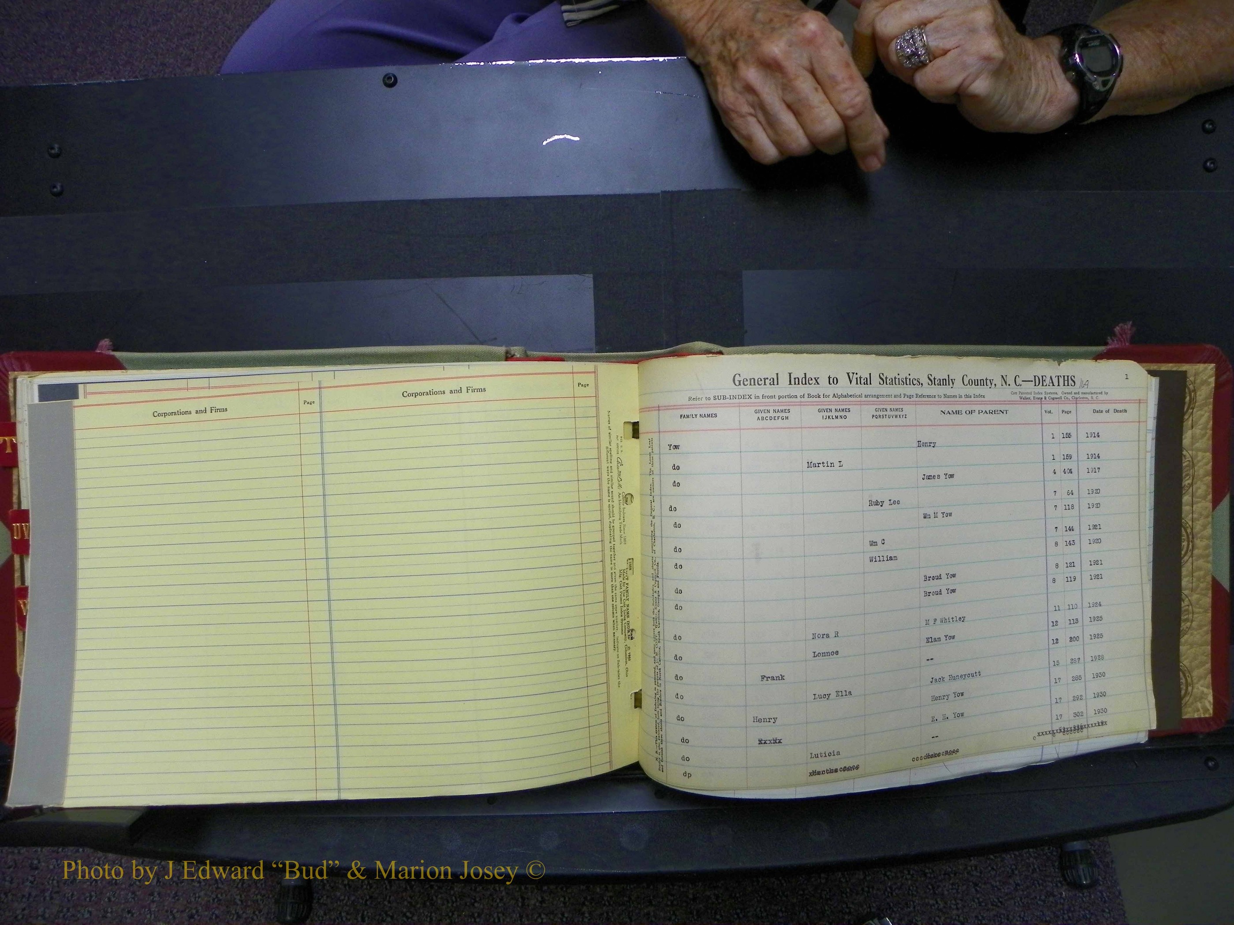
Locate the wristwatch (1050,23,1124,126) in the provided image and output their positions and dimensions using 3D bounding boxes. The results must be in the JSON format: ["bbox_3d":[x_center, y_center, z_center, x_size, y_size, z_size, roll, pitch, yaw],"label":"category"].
[{"bbox_3d":[0.285,-0.242,0.580,0.037,0.046,0.060,-9,90,-16],"label":"wristwatch"}]

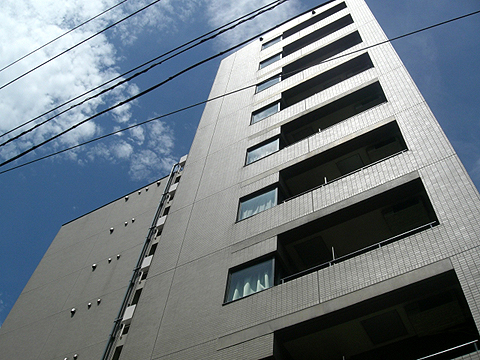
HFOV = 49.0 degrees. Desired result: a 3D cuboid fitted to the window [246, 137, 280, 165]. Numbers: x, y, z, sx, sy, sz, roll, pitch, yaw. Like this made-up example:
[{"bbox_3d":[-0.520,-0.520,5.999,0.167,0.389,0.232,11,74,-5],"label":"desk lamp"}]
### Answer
[{"bbox_3d":[0.700,-0.821,15.399,1.066,0.960,0.100,-24,-65,18],"label":"window"}]

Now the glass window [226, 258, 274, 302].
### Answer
[{"bbox_3d":[0.238,2.010,10.582,1.066,0.960,0.100,-24,-65,18],"label":"glass window"}]

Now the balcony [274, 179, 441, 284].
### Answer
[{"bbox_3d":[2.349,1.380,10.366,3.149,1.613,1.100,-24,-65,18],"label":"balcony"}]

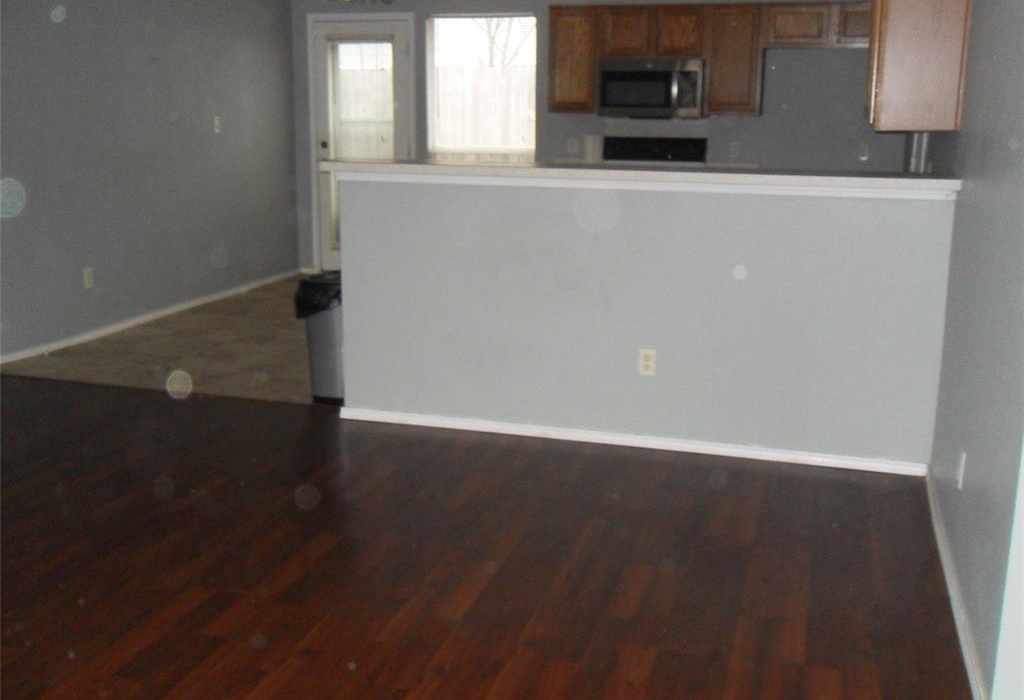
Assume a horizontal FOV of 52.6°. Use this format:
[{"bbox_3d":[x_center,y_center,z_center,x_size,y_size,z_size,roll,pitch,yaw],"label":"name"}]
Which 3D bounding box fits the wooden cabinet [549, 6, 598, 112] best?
[{"bbox_3d":[0.497,-2.149,7.725,0.363,0.747,0.320,4,14,17],"label":"wooden cabinet"}]

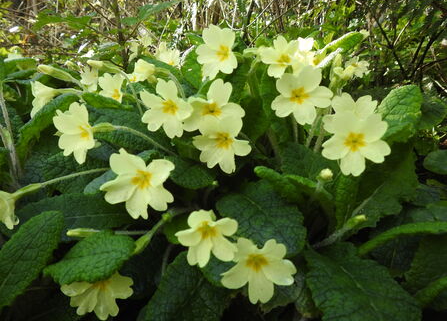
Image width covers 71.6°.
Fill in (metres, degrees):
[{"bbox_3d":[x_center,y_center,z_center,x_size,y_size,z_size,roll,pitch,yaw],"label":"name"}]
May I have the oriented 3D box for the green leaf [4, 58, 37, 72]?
[{"bbox_3d":[-0.177,-0.084,0.270,0.030,0.011,0.020,0,23,0],"label":"green leaf"}]

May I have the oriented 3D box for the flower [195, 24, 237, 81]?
[{"bbox_3d":[-0.004,-0.071,0.205,0.031,0.034,0.013,8,4,23],"label":"flower"}]

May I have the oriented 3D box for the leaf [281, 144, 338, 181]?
[{"bbox_3d":[0.057,0.001,0.205,0.040,0.010,0.030,0,56,0],"label":"leaf"}]

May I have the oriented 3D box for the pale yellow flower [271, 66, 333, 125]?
[{"bbox_3d":[0.045,-0.038,0.180,0.035,0.034,0.013,3,6,8],"label":"pale yellow flower"}]

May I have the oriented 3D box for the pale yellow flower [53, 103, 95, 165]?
[{"bbox_3d":[-0.084,-0.015,0.174,0.030,0.034,0.013,10,11,27],"label":"pale yellow flower"}]

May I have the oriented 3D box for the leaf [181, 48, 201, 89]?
[{"bbox_3d":[-0.021,-0.063,0.218,0.024,0.033,0.010,2,-11,6],"label":"leaf"}]

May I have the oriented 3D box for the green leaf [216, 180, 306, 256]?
[{"bbox_3d":[0.022,0.034,0.182,0.052,0.012,0.040,36,56,20],"label":"green leaf"}]

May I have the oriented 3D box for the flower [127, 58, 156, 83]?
[{"bbox_3d":[-0.066,-0.072,0.250,0.020,0.020,0.022,-15,25,-40],"label":"flower"}]

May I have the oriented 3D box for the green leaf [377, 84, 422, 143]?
[{"bbox_3d":[0.134,-0.035,0.235,0.031,0.042,0.014,18,-12,14],"label":"green leaf"}]

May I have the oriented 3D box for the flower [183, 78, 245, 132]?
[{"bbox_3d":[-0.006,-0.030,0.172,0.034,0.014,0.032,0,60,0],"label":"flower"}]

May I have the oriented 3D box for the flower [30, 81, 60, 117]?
[{"bbox_3d":[-0.146,-0.050,0.255,0.022,0.029,0.027,-6,21,-21],"label":"flower"}]

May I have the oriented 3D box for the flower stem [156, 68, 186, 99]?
[{"bbox_3d":[-0.039,-0.058,0.235,0.007,0.031,0.009,-38,-6,-16],"label":"flower stem"}]

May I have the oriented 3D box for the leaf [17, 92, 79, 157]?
[{"bbox_3d":[-0.114,-0.023,0.200,0.042,0.040,0.030,0,23,0],"label":"leaf"}]

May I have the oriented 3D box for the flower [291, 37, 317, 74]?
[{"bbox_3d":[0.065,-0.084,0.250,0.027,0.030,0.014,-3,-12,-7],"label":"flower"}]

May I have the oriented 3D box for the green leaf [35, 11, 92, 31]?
[{"bbox_3d":[-0.198,-0.171,0.380,0.074,0.022,0.040,0,23,0],"label":"green leaf"}]

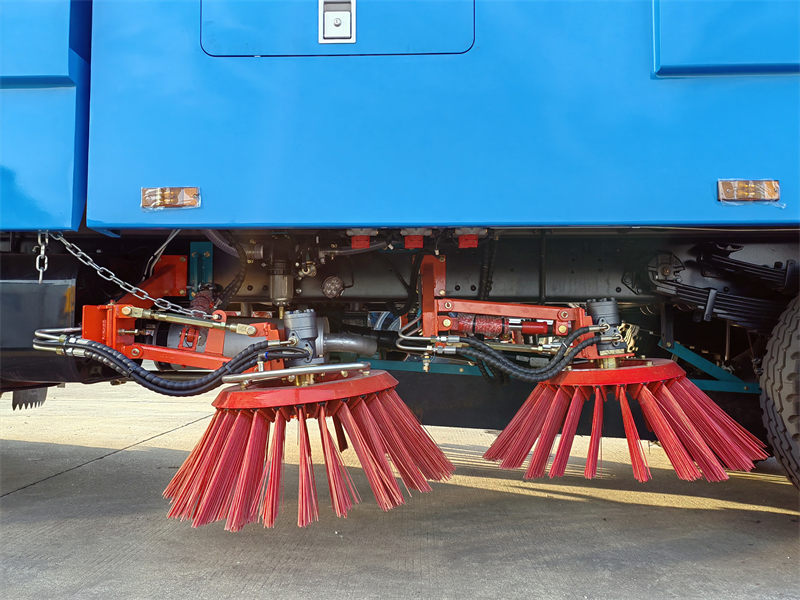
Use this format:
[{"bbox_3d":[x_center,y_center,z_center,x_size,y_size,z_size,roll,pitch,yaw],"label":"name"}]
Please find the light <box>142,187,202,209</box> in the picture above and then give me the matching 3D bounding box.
[{"bbox_3d":[-0.571,-0.256,1.555,0.146,0.049,0.022,0,-3,2],"label":"light"}]

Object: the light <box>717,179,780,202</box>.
[{"bbox_3d":[0.845,-0.265,1.510,0.146,0.049,0.022,0,-3,2],"label":"light"}]

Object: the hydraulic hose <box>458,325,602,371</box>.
[{"bbox_3d":[0.393,0.143,1.880,0.435,0.140,0.100,0,-3,2],"label":"hydraulic hose"}]

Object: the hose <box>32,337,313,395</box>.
[{"bbox_3d":[-0.670,0.195,1.830,0.810,0.178,0.140,0,-3,2],"label":"hose"}]

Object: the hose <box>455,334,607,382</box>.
[{"bbox_3d":[0.390,0.176,1.880,0.440,0.146,0.100,0,-3,2],"label":"hose"}]

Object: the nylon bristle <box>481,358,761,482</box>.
[{"bbox_3d":[0.678,0.344,1.985,0.830,0.275,0.830,-3,-3,2],"label":"nylon bristle"}]

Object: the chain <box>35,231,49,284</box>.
[{"bbox_3d":[-0.958,-0.116,1.670,0.036,0.148,0.033,0,-3,2],"label":"chain"}]

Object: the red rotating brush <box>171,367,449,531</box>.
[{"bbox_3d":[-0.283,0.394,1.955,0.880,0.310,0.880,-5,-1,2],"label":"red rotating brush"}]

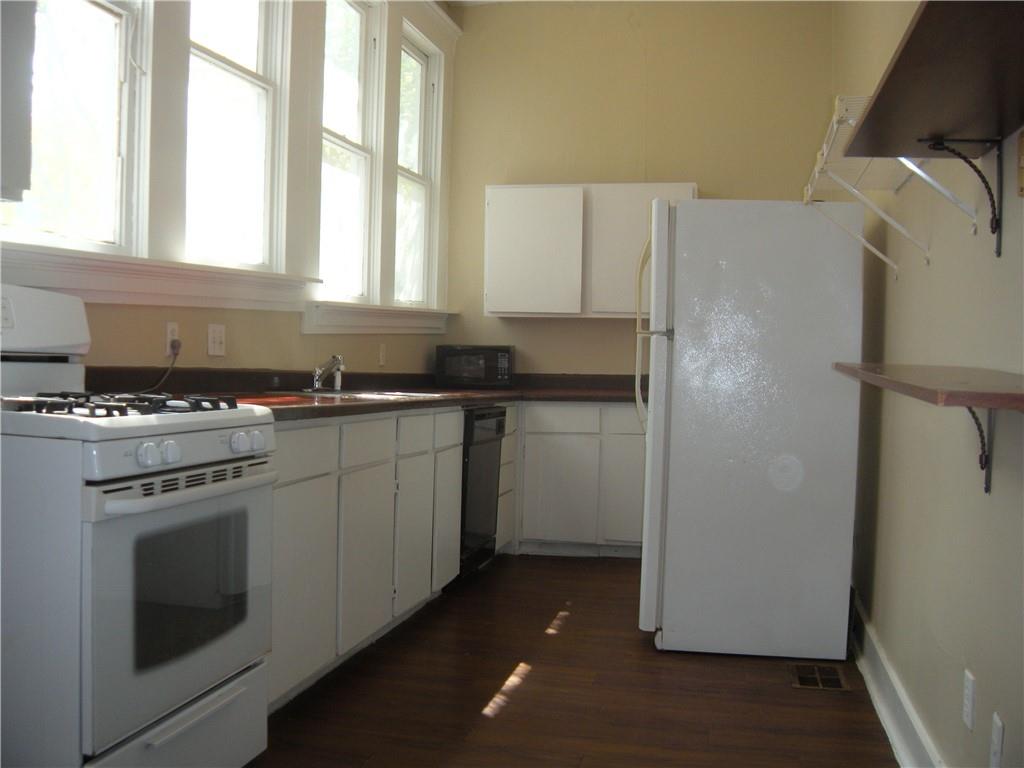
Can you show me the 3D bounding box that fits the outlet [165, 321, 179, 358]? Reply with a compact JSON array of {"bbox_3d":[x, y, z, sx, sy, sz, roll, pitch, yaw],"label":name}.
[{"bbox_3d":[-1.135,-0.149,3.460,0.010,0.115,0.072,2,1,12],"label":"outlet"}]

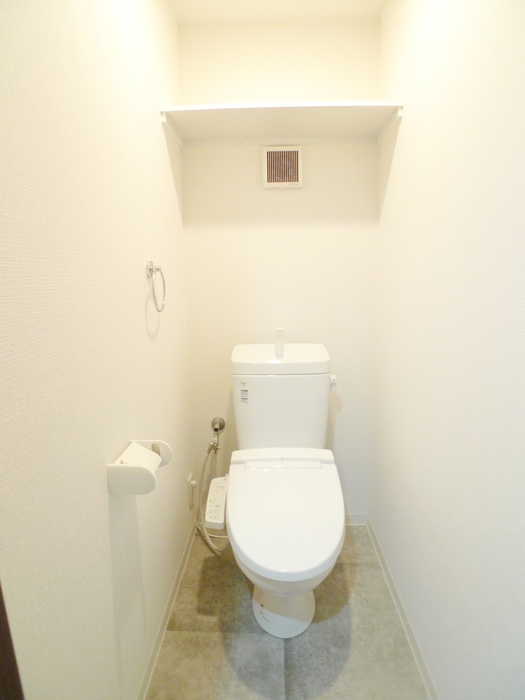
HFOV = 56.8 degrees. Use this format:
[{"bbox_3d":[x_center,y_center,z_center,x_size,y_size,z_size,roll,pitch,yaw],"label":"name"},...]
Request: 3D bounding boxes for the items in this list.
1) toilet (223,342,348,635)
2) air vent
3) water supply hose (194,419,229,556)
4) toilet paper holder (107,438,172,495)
[{"bbox_3d":[0.071,0.475,1.734,0.380,0.855,0.870,0,10,1],"label":"toilet"},{"bbox_3d":[0.083,-0.738,1.967,0.158,0.164,0.035,0,10,1],"label":"air vent"},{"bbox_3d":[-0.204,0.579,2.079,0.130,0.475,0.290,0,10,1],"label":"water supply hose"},{"bbox_3d":[-0.285,0.272,1.159,0.108,0.069,0.173,0,10,1],"label":"toilet paper holder"}]

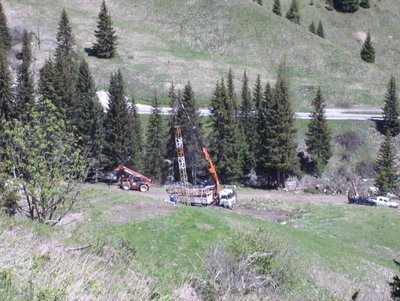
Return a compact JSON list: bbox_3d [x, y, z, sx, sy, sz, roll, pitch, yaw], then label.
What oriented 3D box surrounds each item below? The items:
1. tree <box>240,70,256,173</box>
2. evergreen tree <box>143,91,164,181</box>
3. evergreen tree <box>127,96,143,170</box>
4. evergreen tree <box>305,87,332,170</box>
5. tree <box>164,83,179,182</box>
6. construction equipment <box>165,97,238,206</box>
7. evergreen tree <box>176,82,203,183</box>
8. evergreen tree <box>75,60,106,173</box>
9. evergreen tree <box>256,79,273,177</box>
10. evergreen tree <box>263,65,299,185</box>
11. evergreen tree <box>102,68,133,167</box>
[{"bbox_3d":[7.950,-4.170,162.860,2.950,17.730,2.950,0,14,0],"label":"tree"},{"bbox_3d":[-7.370,-1.920,161.190,3.240,14.970,3.240,0,14,0],"label":"evergreen tree"},{"bbox_3d":[-10.740,-2.380,163.470,2.870,12.670,2.870,0,14,0],"label":"evergreen tree"},{"bbox_3d":[21.900,-3.790,184.540,5.020,15.250,5.020,0,11,0],"label":"evergreen tree"},{"bbox_3d":[-4.620,-2.700,160.990,2.750,16.580,2.750,0,14,0],"label":"tree"},{"bbox_3d":[0.320,0.330,159.420,10.300,16.600,2.600,6,12,26],"label":"construction equipment"},{"bbox_3d":[-1.860,-3.070,176.300,4.460,17.780,4.460,0,11,0],"label":"evergreen tree"},{"bbox_3d":[-17.900,-5.380,160.730,4.860,18.770,4.860,0,14,0],"label":"evergreen tree"},{"bbox_3d":[10.510,-2.960,162.040,3.010,16.180,3.010,0,14,0],"label":"evergreen tree"},{"bbox_3d":[13.920,-4.150,171.980,6.040,21.130,6.040,0,11,0],"label":"evergreen tree"},{"bbox_3d":[-13.280,-4.590,160.010,4.670,16.430,4.670,0,14,0],"label":"evergreen tree"}]

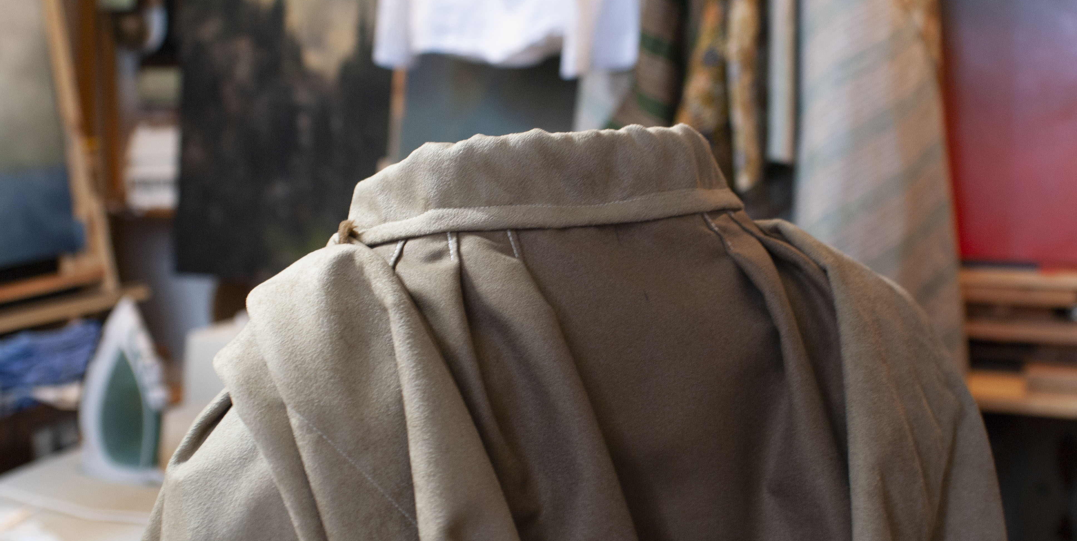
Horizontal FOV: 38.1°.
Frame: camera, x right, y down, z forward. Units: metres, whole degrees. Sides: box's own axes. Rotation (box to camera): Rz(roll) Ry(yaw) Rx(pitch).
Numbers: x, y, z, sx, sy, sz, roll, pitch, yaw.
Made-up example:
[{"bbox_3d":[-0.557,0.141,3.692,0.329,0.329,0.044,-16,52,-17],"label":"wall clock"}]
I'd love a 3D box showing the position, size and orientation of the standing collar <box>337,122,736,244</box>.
[{"bbox_3d":[0.003,-0.035,0.725,0.180,0.054,0.160,0,-3,-9],"label":"standing collar"}]

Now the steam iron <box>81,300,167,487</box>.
[{"bbox_3d":[-0.641,0.186,2.420,0.135,0.280,0.120,9,5,28],"label":"steam iron"}]

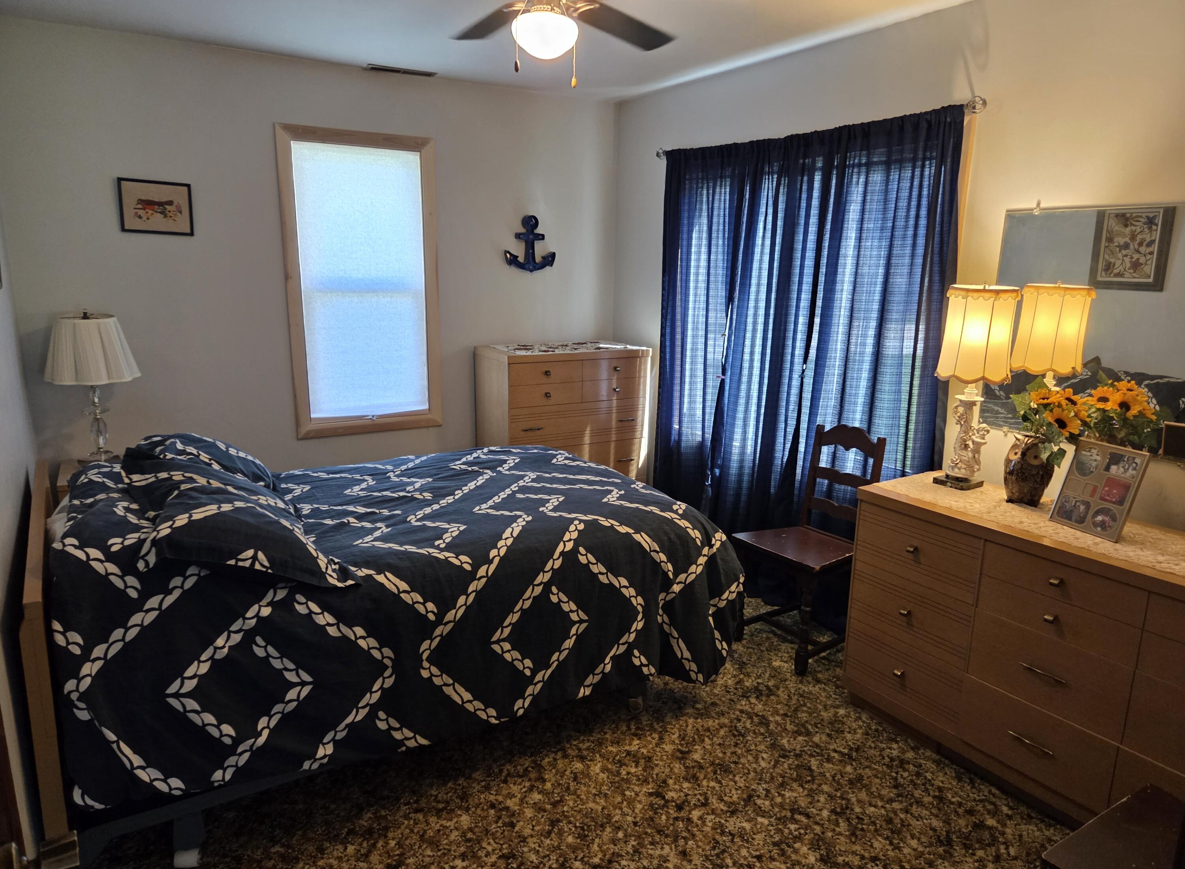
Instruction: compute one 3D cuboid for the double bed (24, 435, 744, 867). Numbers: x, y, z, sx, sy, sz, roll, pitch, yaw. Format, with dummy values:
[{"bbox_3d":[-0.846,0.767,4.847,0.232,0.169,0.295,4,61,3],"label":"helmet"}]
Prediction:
[{"bbox_3d":[-0.754,0.469,2.900,2.095,0.925,1.485,-7,15,-31],"label":"double bed"}]

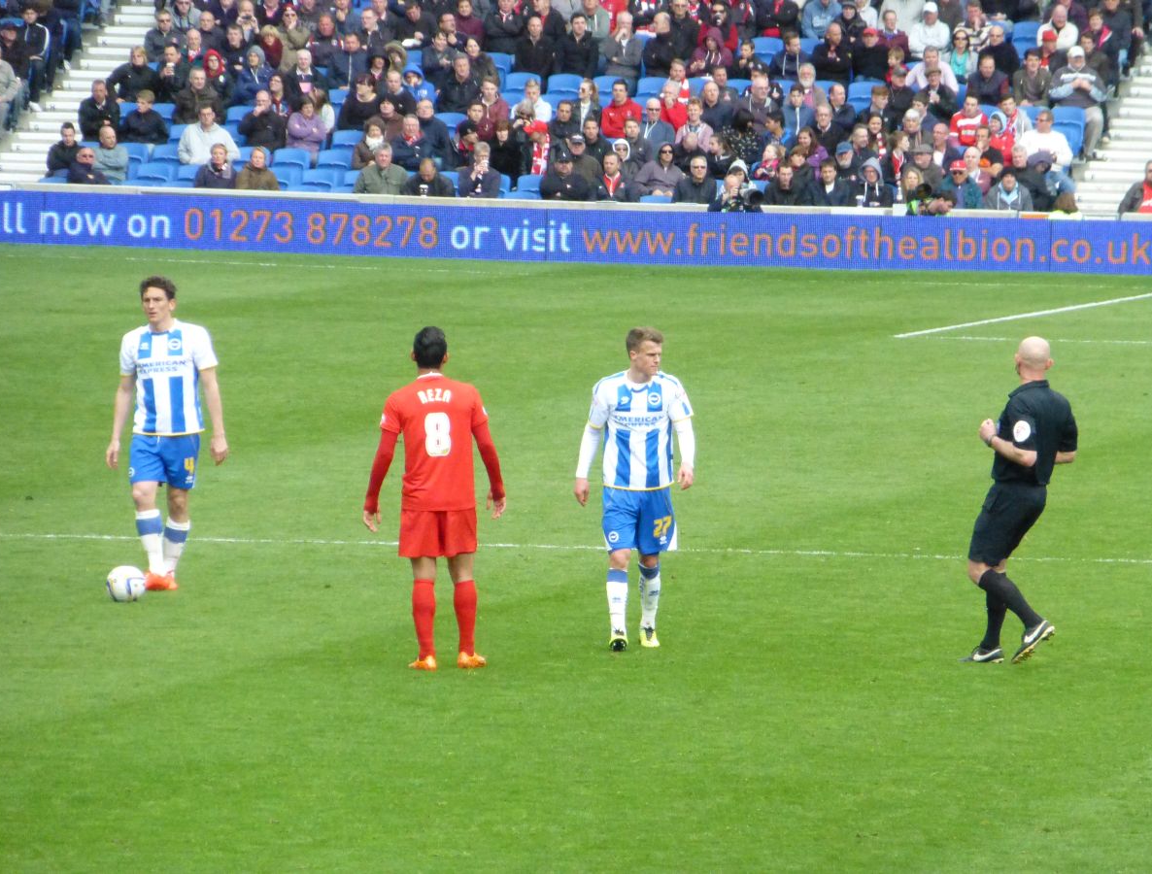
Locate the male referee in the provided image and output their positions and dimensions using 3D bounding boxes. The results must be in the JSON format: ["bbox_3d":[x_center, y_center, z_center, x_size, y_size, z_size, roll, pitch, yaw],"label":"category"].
[{"bbox_3d":[2.395,0.345,66.500,0.700,1.790,0.550,3,3,35],"label":"male referee"}]

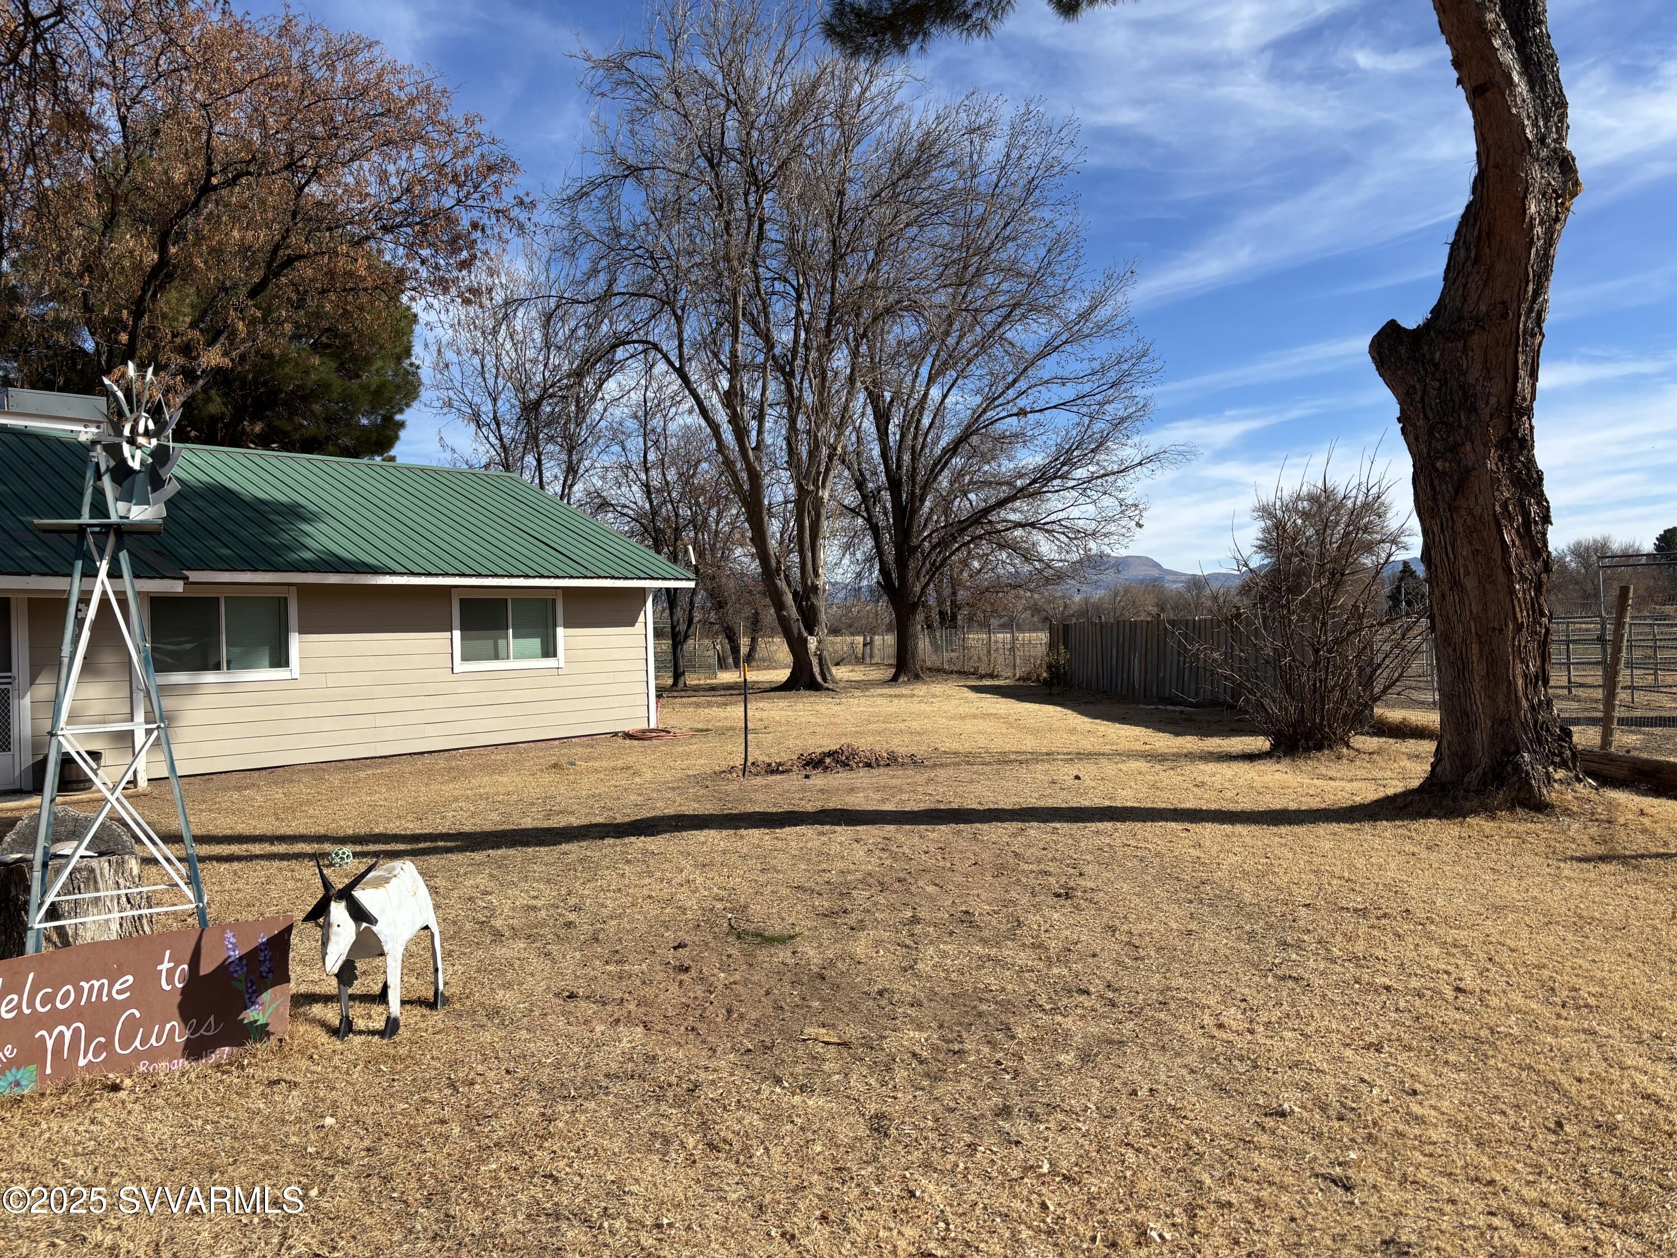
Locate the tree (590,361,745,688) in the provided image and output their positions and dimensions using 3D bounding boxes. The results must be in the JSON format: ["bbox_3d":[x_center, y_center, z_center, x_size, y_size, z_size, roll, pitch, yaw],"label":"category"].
[{"bbox_3d":[-5.360,-3.270,39.500,5.100,10.300,5.000,-2,0,0],"label":"tree"}]

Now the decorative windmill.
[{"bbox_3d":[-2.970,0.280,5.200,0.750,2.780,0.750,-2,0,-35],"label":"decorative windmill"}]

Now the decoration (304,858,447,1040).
[{"bbox_3d":[-1.880,1.240,5.120,0.310,0.770,0.740,-2,0,10],"label":"decoration"}]

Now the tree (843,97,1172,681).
[{"bbox_3d":[4.700,-7.250,38.300,11.000,17.800,10.500,-2,0,0],"label":"tree"}]

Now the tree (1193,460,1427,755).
[{"bbox_3d":[5.740,-0.270,15.300,2.850,3.500,2.800,-2,0,0],"label":"tree"}]

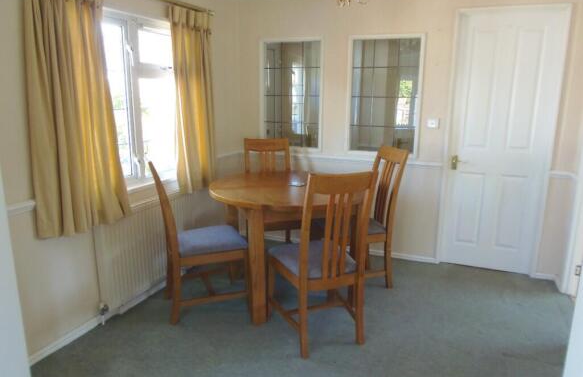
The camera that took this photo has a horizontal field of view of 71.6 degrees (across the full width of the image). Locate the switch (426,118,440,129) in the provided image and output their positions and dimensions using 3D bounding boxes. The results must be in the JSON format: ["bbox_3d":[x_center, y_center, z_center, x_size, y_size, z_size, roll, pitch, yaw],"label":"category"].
[{"bbox_3d":[1.144,-0.524,3.272,0.087,0.083,0.025,6,14,23],"label":"switch"}]

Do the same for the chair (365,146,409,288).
[{"bbox_3d":[0.507,0.219,3.029,0.560,1.025,0.470,-3,13,-16],"label":"chair"}]

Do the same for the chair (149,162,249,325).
[{"bbox_3d":[-0.608,0.297,2.631,0.560,1.025,0.470,-4,14,-20],"label":"chair"}]

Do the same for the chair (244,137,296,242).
[{"bbox_3d":[-0.168,0.114,3.461,0.470,1.025,0.560,-2,13,-12],"label":"chair"}]

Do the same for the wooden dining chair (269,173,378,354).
[{"bbox_3d":[0.165,0.373,2.332,0.470,1.025,0.560,-4,14,-21],"label":"wooden dining chair"}]

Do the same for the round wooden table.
[{"bbox_3d":[-0.050,0.366,2.918,1.090,0.775,1.090,1,13,0],"label":"round wooden table"}]

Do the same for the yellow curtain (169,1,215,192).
[{"bbox_3d":[-0.721,-0.648,3.048,0.120,1.330,0.470,6,14,23],"label":"yellow curtain"}]

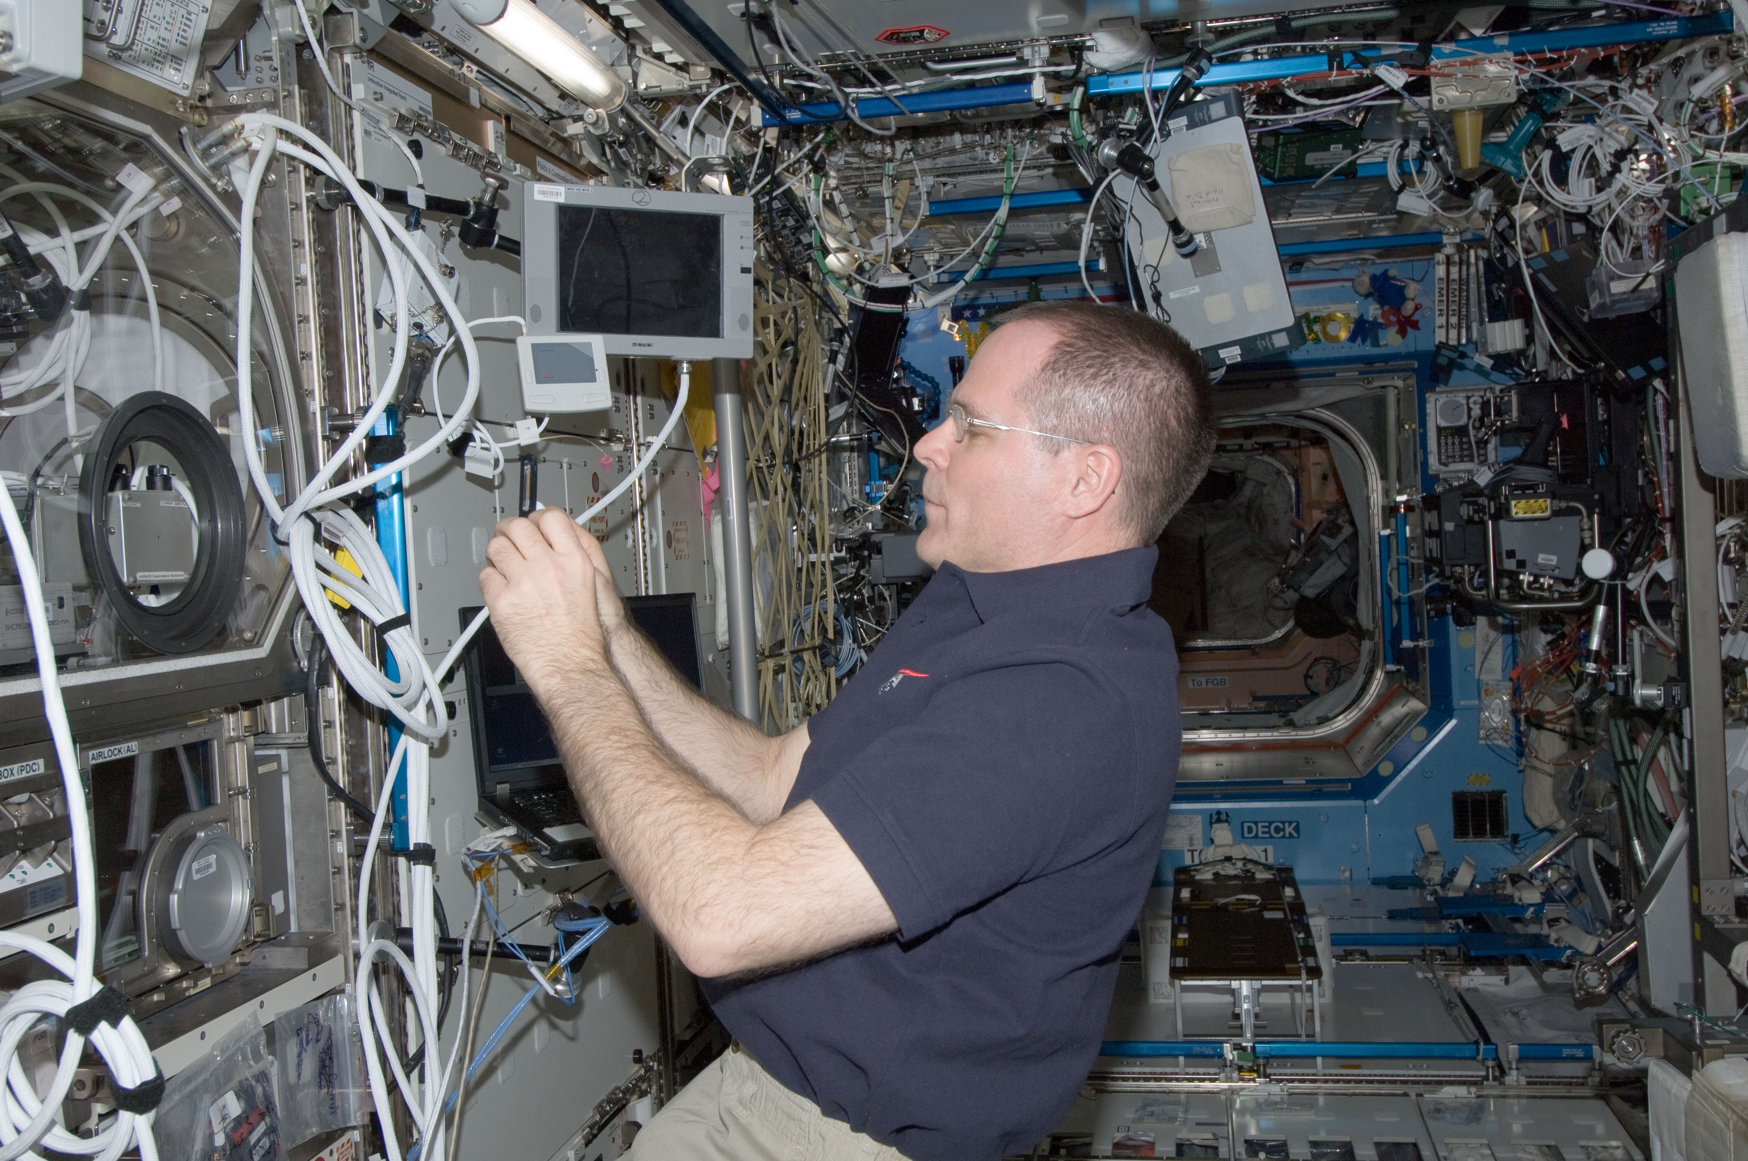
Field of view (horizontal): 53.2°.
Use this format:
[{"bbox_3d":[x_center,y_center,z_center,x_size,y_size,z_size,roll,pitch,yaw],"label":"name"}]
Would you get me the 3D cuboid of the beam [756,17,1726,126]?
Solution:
[{"bbox_3d":[0.591,-0.869,2.991,1.647,0.031,0.027,-2,2,11],"label":"beam"}]

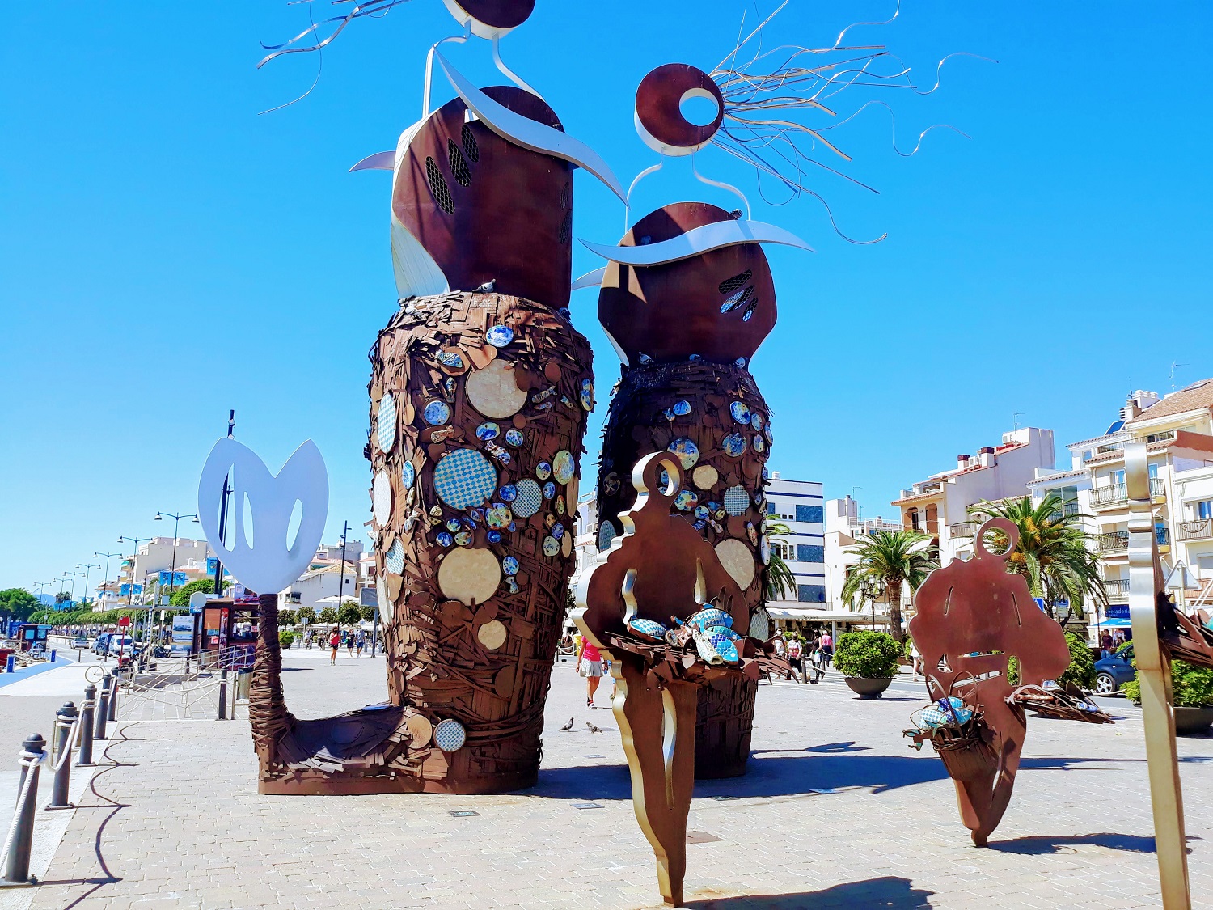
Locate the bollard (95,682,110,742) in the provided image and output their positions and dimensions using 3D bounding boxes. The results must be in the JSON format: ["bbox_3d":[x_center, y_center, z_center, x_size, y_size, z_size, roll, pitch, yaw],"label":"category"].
[{"bbox_3d":[-6.639,3.324,12.539,0.190,0.840,0.190,1,-11,0],"label":"bollard"}]

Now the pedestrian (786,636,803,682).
[{"bbox_3d":[6.019,6.443,30.200,0.500,1.600,0.380,3,-11,-8],"label":"pedestrian"}]

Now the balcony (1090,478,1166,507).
[{"bbox_3d":[31.918,2.468,57.859,1.090,1.420,4.070,7,-12,-30],"label":"balcony"}]

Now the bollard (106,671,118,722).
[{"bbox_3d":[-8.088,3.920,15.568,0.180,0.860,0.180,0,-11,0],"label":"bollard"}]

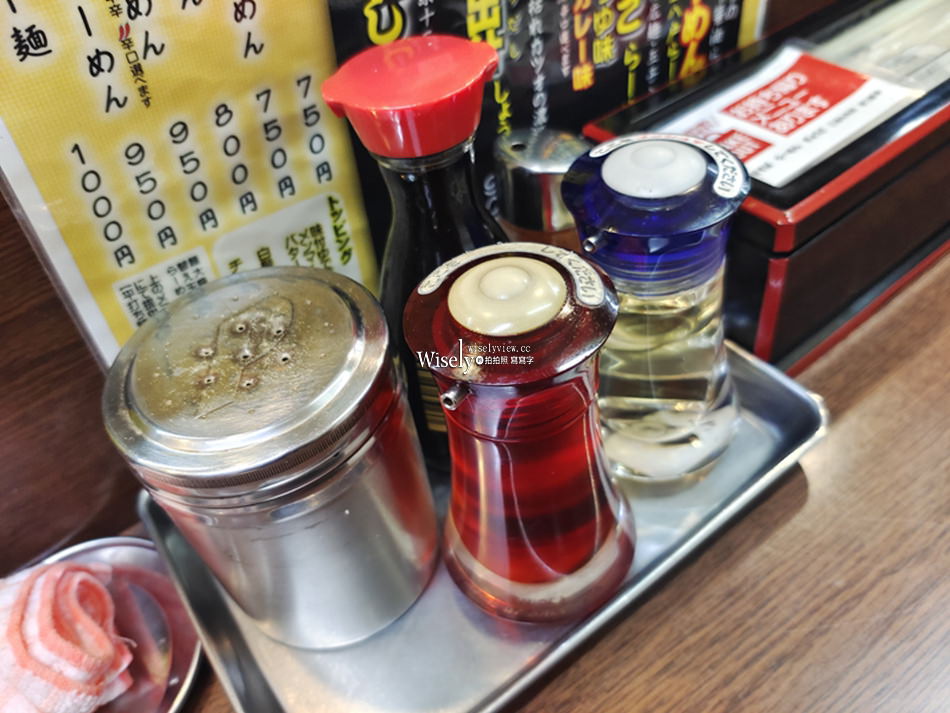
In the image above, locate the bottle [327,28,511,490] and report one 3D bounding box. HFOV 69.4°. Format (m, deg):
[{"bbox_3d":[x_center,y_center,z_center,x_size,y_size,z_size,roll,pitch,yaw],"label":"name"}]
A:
[{"bbox_3d":[-0.006,-0.025,0.221,0.065,0.136,0.065,-10,45,0],"label":"bottle"}]

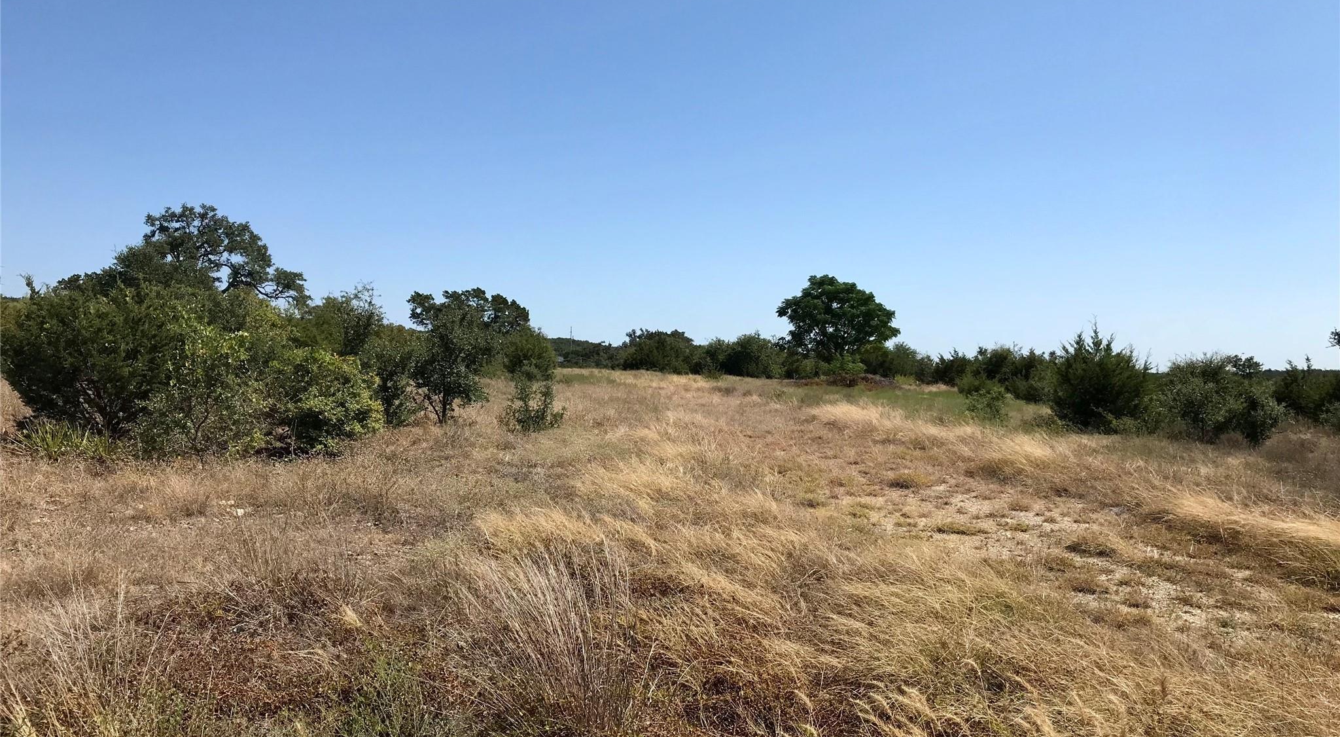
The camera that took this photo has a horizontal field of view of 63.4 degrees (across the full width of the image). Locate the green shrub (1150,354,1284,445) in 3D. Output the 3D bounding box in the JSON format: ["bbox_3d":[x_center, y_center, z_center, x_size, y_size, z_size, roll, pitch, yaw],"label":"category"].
[{"bbox_3d":[11.870,0.692,23.500,2.870,1.980,2.600,0,0,0],"label":"green shrub"}]

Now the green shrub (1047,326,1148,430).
[{"bbox_3d":[9.492,0.232,24.000,2.230,2.390,2.230,0,0,0],"label":"green shrub"}]

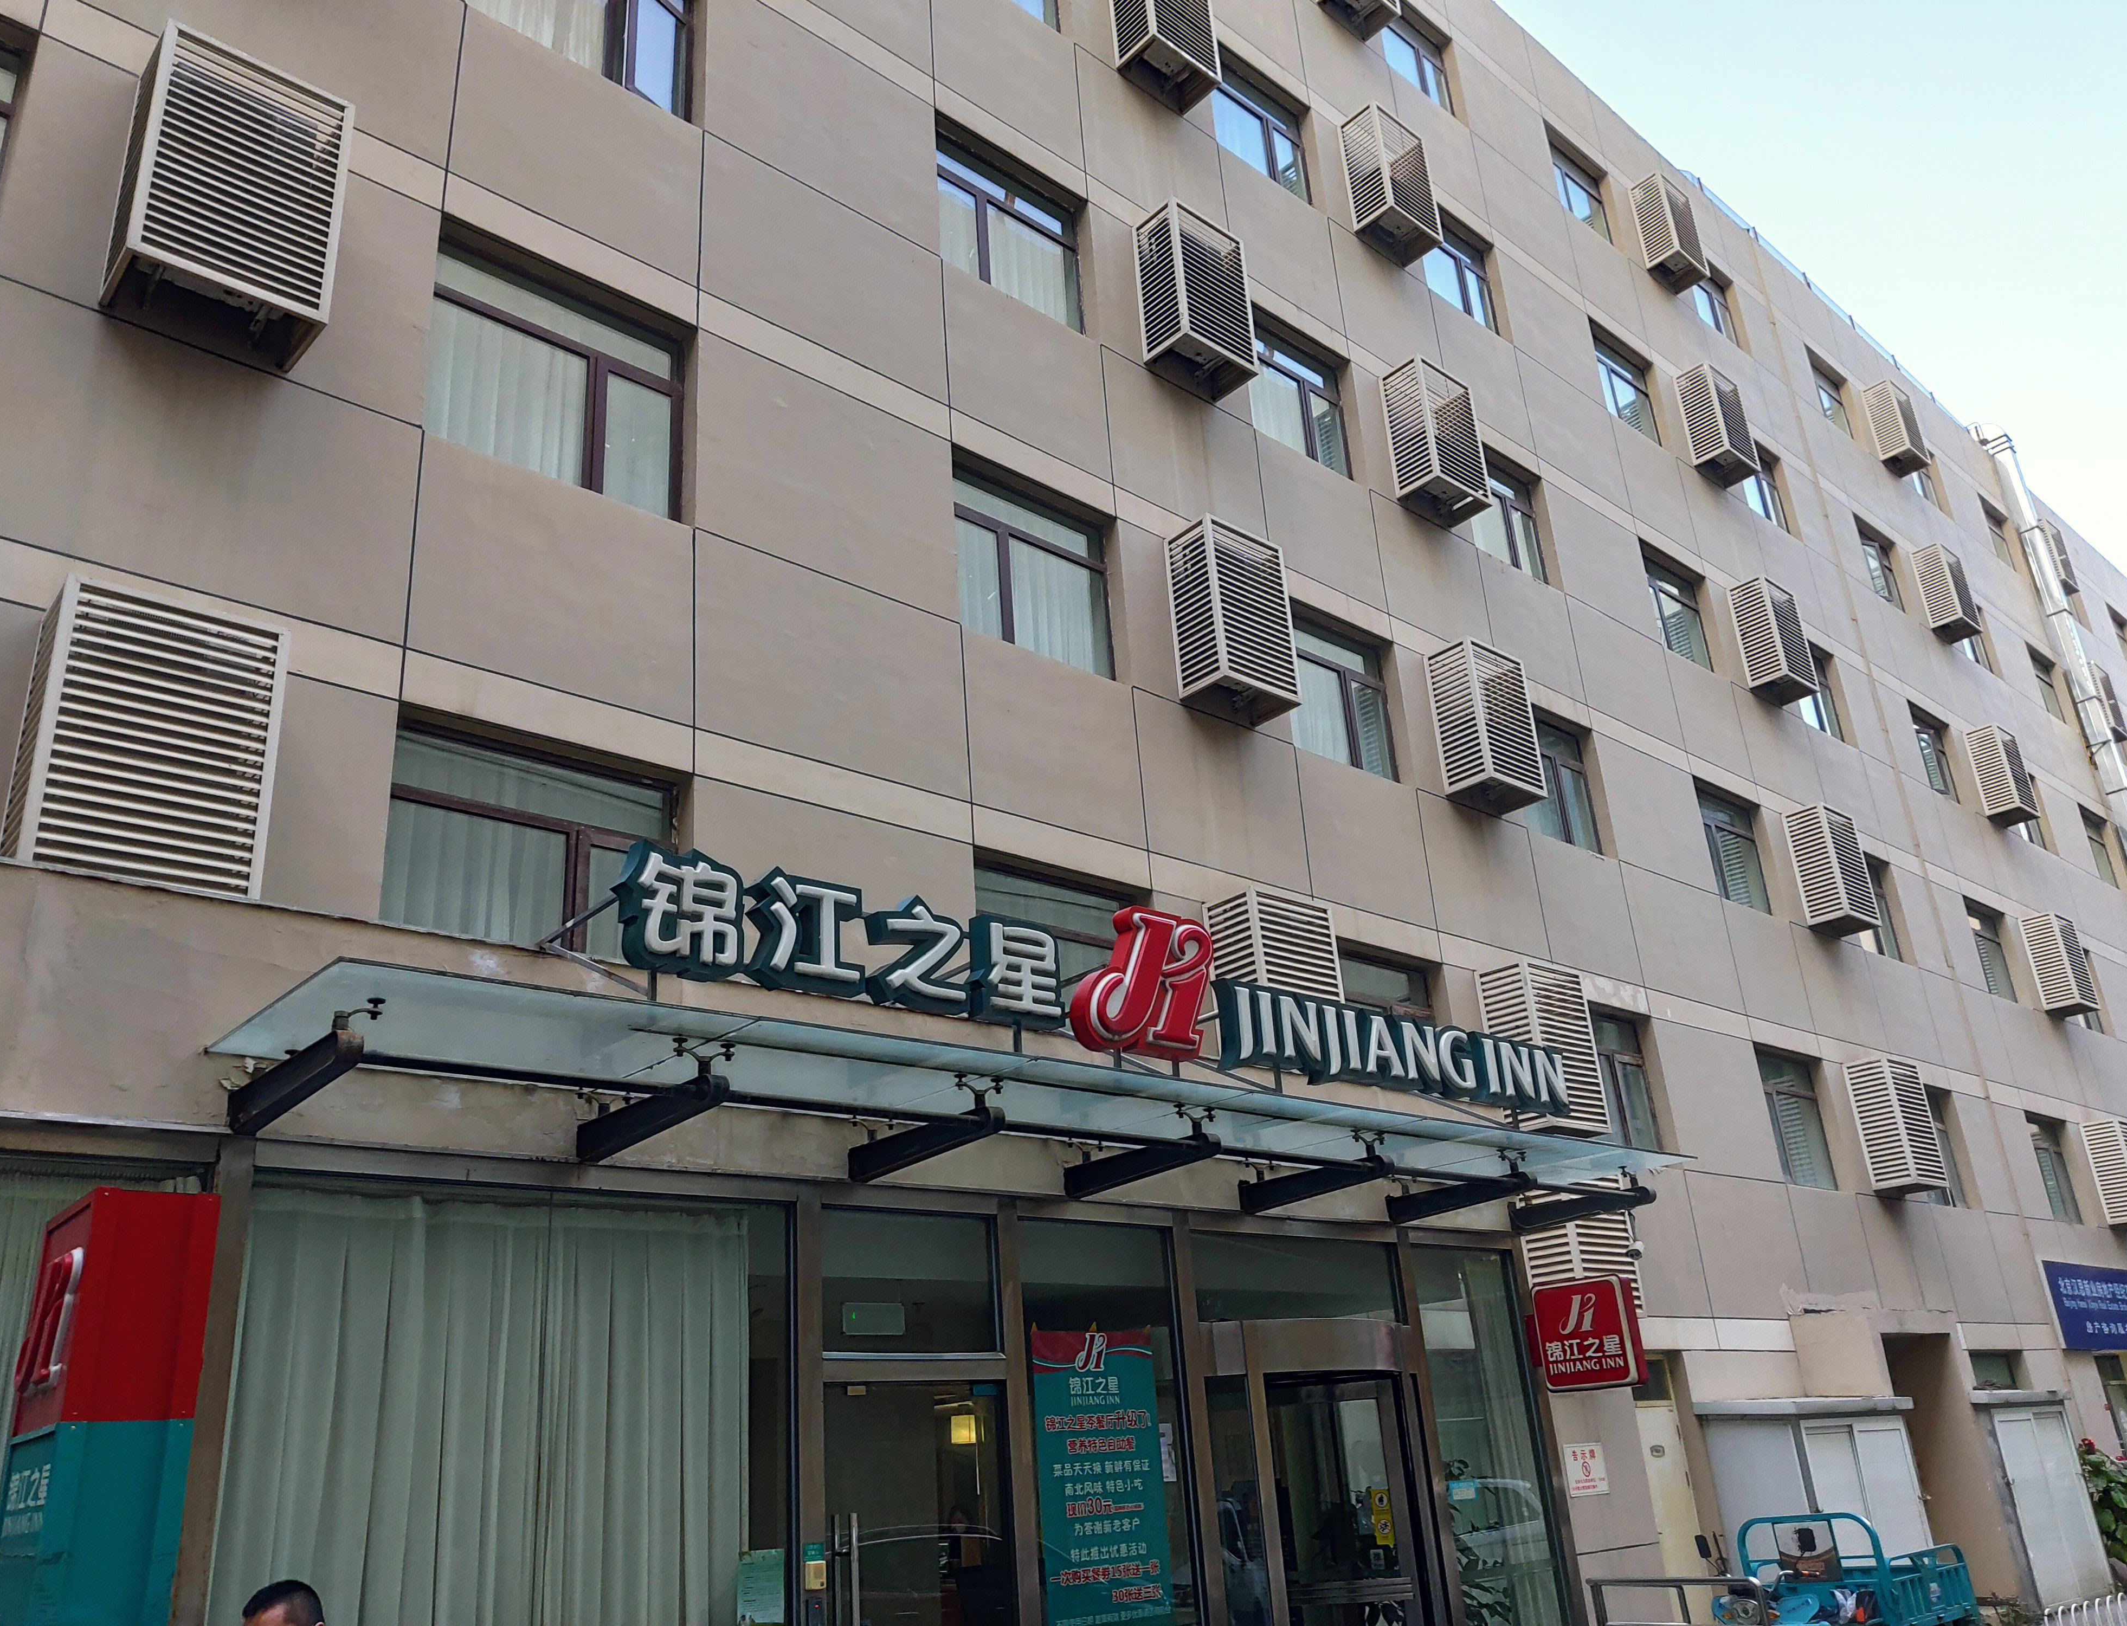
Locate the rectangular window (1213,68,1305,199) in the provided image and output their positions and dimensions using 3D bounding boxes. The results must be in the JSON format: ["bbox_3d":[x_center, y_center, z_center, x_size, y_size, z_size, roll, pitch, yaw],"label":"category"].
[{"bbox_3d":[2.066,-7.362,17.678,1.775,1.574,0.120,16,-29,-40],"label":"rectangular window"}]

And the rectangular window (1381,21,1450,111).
[{"bbox_3d":[4.310,-9.385,20.352,1.680,1.528,0.092,16,-29,-40],"label":"rectangular window"}]

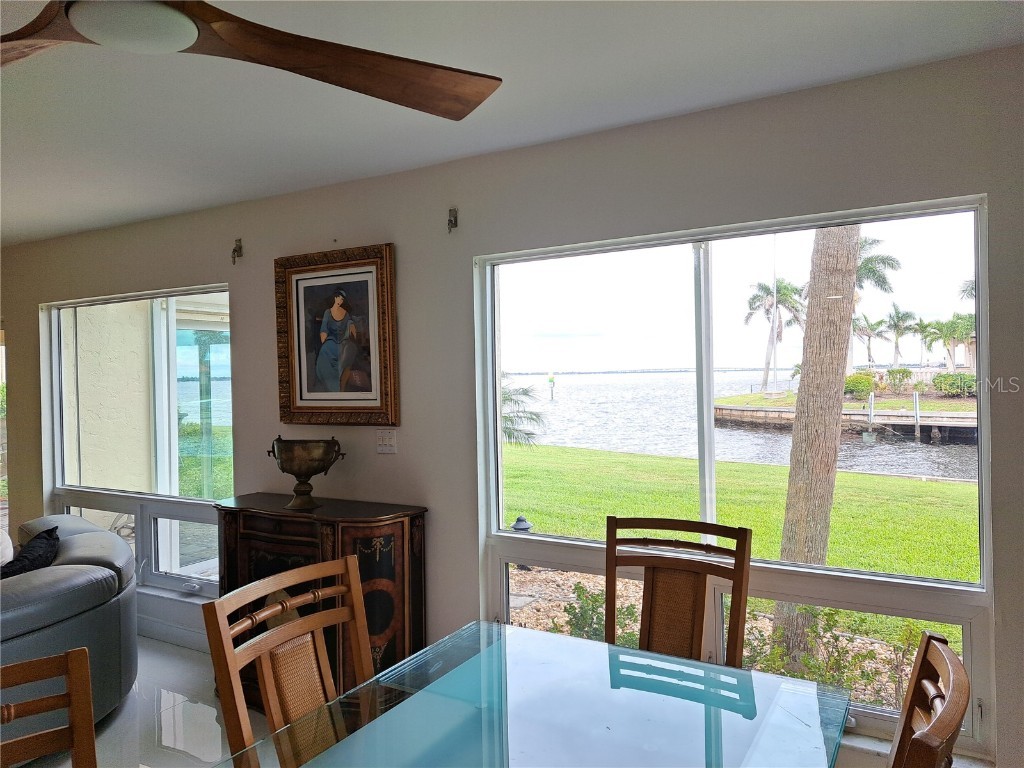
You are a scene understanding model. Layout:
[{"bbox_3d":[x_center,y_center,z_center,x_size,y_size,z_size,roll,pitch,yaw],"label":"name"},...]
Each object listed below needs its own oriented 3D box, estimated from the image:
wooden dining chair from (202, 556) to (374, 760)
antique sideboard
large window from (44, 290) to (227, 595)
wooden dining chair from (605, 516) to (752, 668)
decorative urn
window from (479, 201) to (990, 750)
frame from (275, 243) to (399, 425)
[{"bbox_3d":[-0.330,0.990,1.623,0.610,1.040,0.480,-1,1,29],"label":"wooden dining chair"},{"bbox_3d":[-0.895,1.028,3.232,1.060,0.936,0.410,-1,1,29],"label":"antique sideboard"},{"bbox_3d":[-2.272,0.348,4.318,1.830,1.755,0.100,-1,1,29],"label":"large window"},{"bbox_3d":[0.418,0.970,2.075,0.480,1.040,0.610,-1,1,29],"label":"wooden dining chair"},{"bbox_3d":[-0.950,0.393,3.243,0.390,0.335,0.285,-1,1,10],"label":"decorative urn"},{"bbox_3d":[0.688,0.320,2.675,1.830,1.755,0.100,-1,1,29],"label":"window"},{"bbox_3d":[-0.855,-0.218,3.415,0.735,0.825,0.050,-1,1,29],"label":"frame"}]

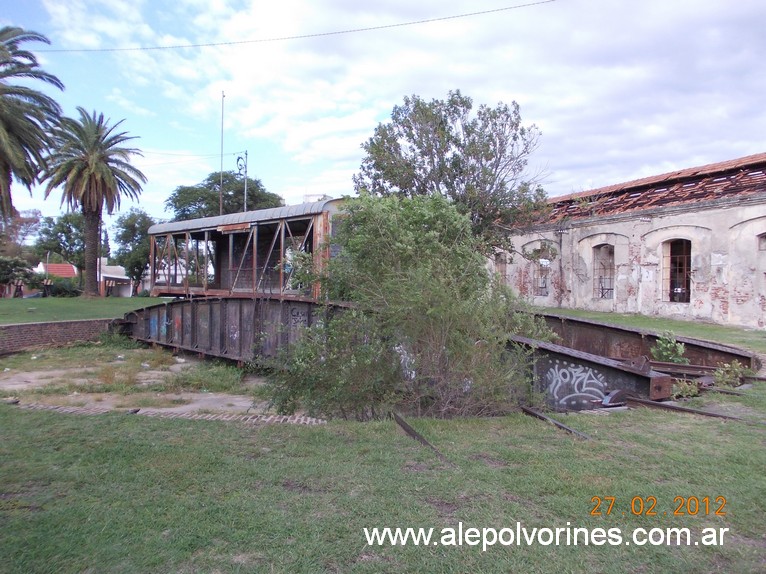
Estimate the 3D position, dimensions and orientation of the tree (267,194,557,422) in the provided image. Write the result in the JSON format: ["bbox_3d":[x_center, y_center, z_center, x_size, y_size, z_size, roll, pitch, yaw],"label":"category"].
[{"bbox_3d":[0.381,0.180,8.900,4.000,3.000,3.200,0,1,0],"label":"tree"}]

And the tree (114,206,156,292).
[{"bbox_3d":[-21.178,-3.038,53.000,4.500,7.400,4.500,0,1,0],"label":"tree"}]

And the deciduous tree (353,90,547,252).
[{"bbox_3d":[2.845,-3.615,26.500,8.200,9.200,7.600,0,1,0],"label":"deciduous tree"}]

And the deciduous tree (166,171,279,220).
[{"bbox_3d":[-13.390,-4.827,52.000,9.900,10.000,9.300,0,1,0],"label":"deciduous tree"}]

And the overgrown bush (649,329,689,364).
[{"bbox_3d":[4.810,1.024,10.400,0.620,0.600,0.550,0,1,0],"label":"overgrown bush"}]

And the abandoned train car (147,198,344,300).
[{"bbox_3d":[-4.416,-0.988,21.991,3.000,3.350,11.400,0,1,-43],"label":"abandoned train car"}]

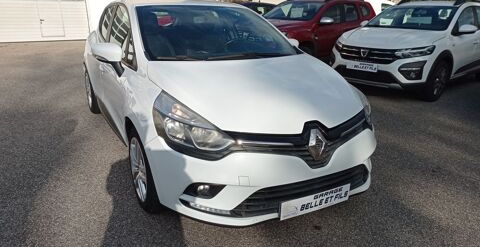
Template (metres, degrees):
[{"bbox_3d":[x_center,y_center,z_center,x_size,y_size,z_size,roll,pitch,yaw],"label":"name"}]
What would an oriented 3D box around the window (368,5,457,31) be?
[{"bbox_3d":[2.990,-1.846,6.697,1.420,0.120,0.860,18,52,44],"label":"window"}]

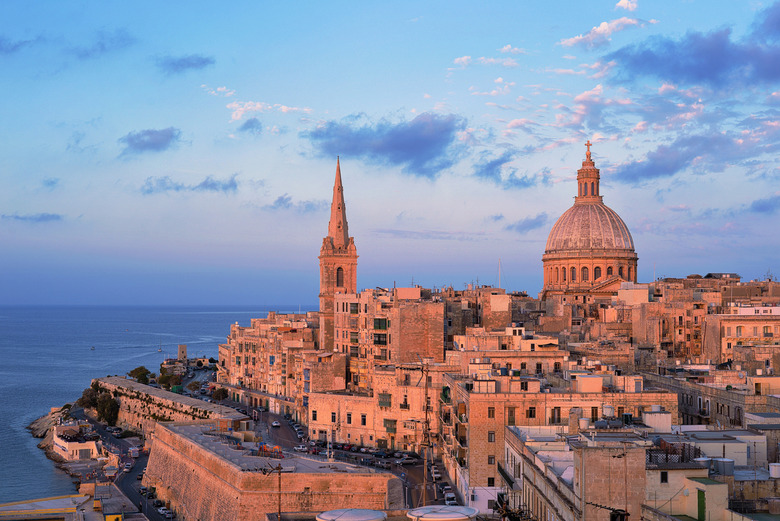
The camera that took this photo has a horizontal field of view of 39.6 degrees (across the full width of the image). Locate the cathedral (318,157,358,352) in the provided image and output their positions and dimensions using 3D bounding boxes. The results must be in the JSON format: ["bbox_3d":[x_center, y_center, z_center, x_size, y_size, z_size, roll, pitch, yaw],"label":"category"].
[{"bbox_3d":[-14.341,0.989,301.846,9.800,60.000,9.800,0,-2,-11],"label":"cathedral"}]

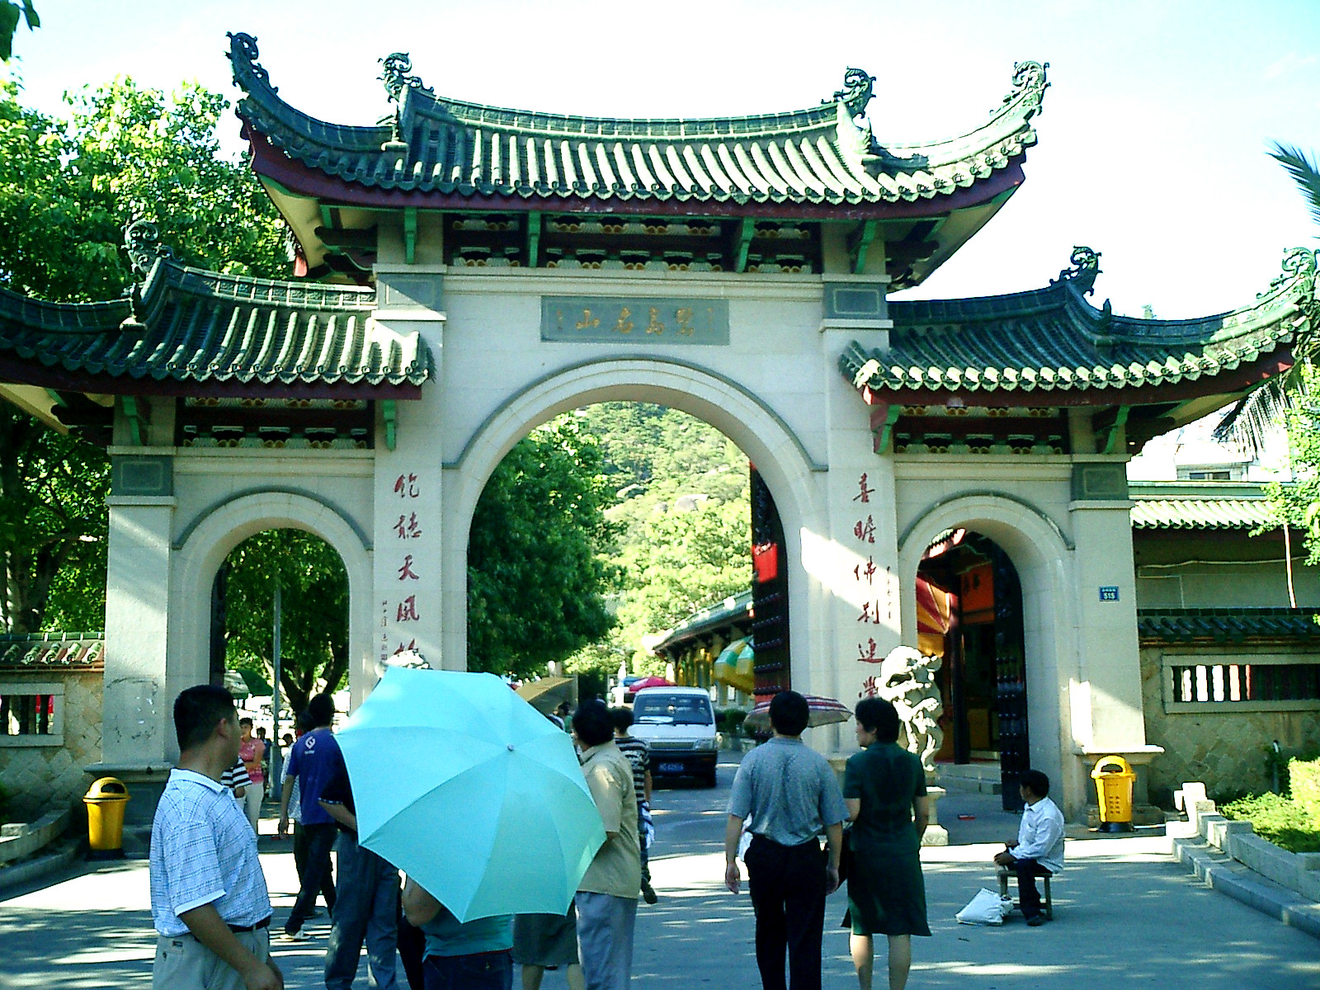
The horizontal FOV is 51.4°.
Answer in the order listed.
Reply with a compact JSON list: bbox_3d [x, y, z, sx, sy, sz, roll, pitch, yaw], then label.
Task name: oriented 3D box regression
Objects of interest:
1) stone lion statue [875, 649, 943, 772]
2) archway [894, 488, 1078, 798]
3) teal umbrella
[{"bbox_3d":[2.799,2.423,15.430,0.803,1.442,0.850,-2,-8,7],"label":"stone lion statue"},{"bbox_3d":[4.003,2.064,17.278,2.314,4.092,1.100,0,-8,-8],"label":"archway"},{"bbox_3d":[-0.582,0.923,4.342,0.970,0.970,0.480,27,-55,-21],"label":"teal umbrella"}]

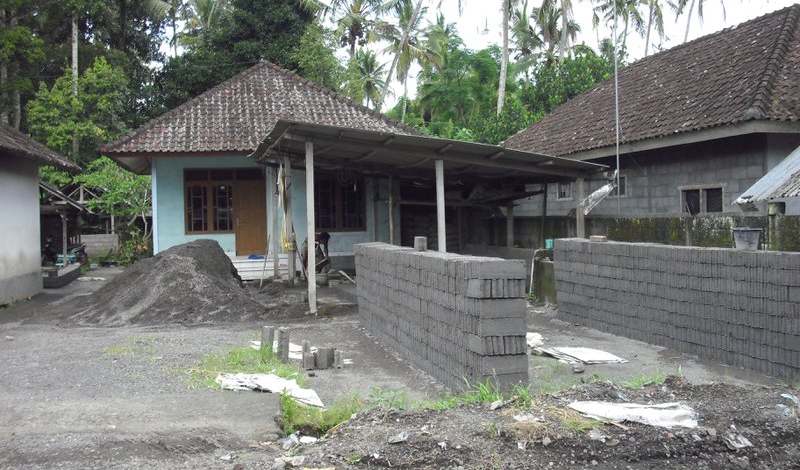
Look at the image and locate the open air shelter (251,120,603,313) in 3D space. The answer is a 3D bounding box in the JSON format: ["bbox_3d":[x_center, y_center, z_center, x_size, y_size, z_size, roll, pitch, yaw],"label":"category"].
[{"bbox_3d":[0.030,-0.313,17.700,5.500,3.200,6.800,-1,1,-12],"label":"open air shelter"}]

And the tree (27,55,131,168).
[{"bbox_3d":[-13.587,-3.200,37.000,4.200,8.800,4.200,-1,1,0],"label":"tree"}]

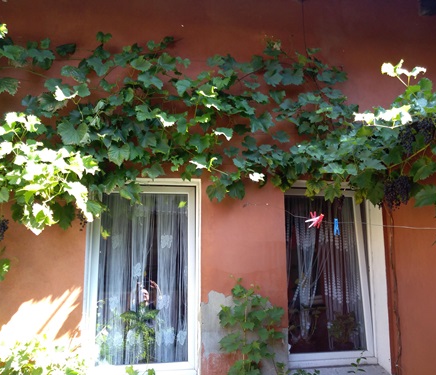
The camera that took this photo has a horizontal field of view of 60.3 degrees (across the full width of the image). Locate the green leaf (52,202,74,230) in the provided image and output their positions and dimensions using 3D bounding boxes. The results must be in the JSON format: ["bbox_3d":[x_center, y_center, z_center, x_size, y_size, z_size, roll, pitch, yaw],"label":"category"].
[{"bbox_3d":[-0.956,0.178,2.308,0.133,0.167,0.060,1,-8,-9],"label":"green leaf"}]

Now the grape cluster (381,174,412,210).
[{"bbox_3d":[1.187,0.033,2.496,0.222,0.242,0.150,1,-8,-9],"label":"grape cluster"}]

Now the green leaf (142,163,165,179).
[{"bbox_3d":[-0.433,-0.114,2.520,0.138,0.106,0.060,1,-8,-9],"label":"green leaf"}]

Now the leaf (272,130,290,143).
[{"bbox_3d":[0.466,-0.375,2.758,0.132,0.088,0.060,1,-8,-6],"label":"leaf"}]

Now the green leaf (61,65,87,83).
[{"bbox_3d":[-0.981,-0.774,2.550,0.173,0.126,0.040,4,-18,-15],"label":"green leaf"}]

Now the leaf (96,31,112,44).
[{"bbox_3d":[-0.798,-1.054,2.639,0.103,0.101,0.050,1,-8,-9],"label":"leaf"}]

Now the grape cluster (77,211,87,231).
[{"bbox_3d":[-0.769,0.186,2.115,0.070,0.124,0.070,3,-14,-10],"label":"grape cluster"}]

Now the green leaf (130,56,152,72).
[{"bbox_3d":[-0.539,-0.867,2.647,0.155,0.113,0.060,2,-8,-13],"label":"green leaf"}]

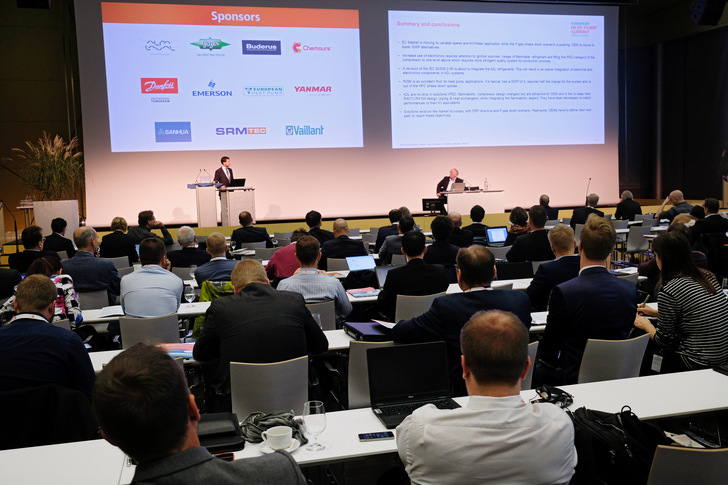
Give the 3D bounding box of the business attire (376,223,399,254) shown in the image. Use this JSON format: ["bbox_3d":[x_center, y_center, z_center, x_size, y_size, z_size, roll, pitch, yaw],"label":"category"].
[{"bbox_3d":[0.467,0.040,9.986,0.520,0.650,0.420,-3,5,-14],"label":"business attire"}]

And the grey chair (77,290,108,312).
[{"bbox_3d":[-2.424,0.829,6.150,0.430,0.830,0.520,-3,5,-14],"label":"grey chair"}]

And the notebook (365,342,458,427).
[{"bbox_3d":[0.214,0.549,2.688,0.338,0.238,0.285,-3,5,-14],"label":"notebook"}]

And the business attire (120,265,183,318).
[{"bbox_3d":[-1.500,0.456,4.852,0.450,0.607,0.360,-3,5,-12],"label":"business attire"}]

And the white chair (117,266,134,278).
[{"bbox_3d":[-2.782,0.692,7.895,0.460,0.820,0.530,-3,5,-14],"label":"white chair"}]

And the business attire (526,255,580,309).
[{"bbox_3d":[1.666,0.342,5.740,0.550,0.469,0.380,-3,5,-14],"label":"business attire"}]

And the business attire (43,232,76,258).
[{"bbox_3d":[-4.501,0.185,10.144,0.520,0.620,0.400,-2,5,-4],"label":"business attire"}]

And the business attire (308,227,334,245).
[{"bbox_3d":[-0.661,0.116,9.557,0.520,0.650,0.420,-3,5,-14],"label":"business attire"}]

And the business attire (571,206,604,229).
[{"bbox_3d":[3.895,-0.255,11.925,0.550,0.620,0.420,-3,5,-14],"label":"business attire"}]

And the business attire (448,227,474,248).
[{"bbox_3d":[1.170,0.074,8.418,0.480,0.546,0.350,-3,5,-14],"label":"business attire"}]

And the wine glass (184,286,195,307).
[{"bbox_3d":[-1.362,0.410,5.347,0.078,0.158,0.078,-3,5,-14],"label":"wine glass"}]

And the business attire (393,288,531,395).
[{"bbox_3d":[0.569,0.569,3.925,0.680,0.620,0.480,-3,5,-14],"label":"business attire"}]

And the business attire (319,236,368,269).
[{"bbox_3d":[-0.257,0.195,8.219,0.550,0.620,0.420,-3,5,-14],"label":"business attire"}]

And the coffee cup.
[{"bbox_3d":[-0.301,0.670,2.373,0.105,0.062,0.087,-3,5,-14],"label":"coffee cup"}]

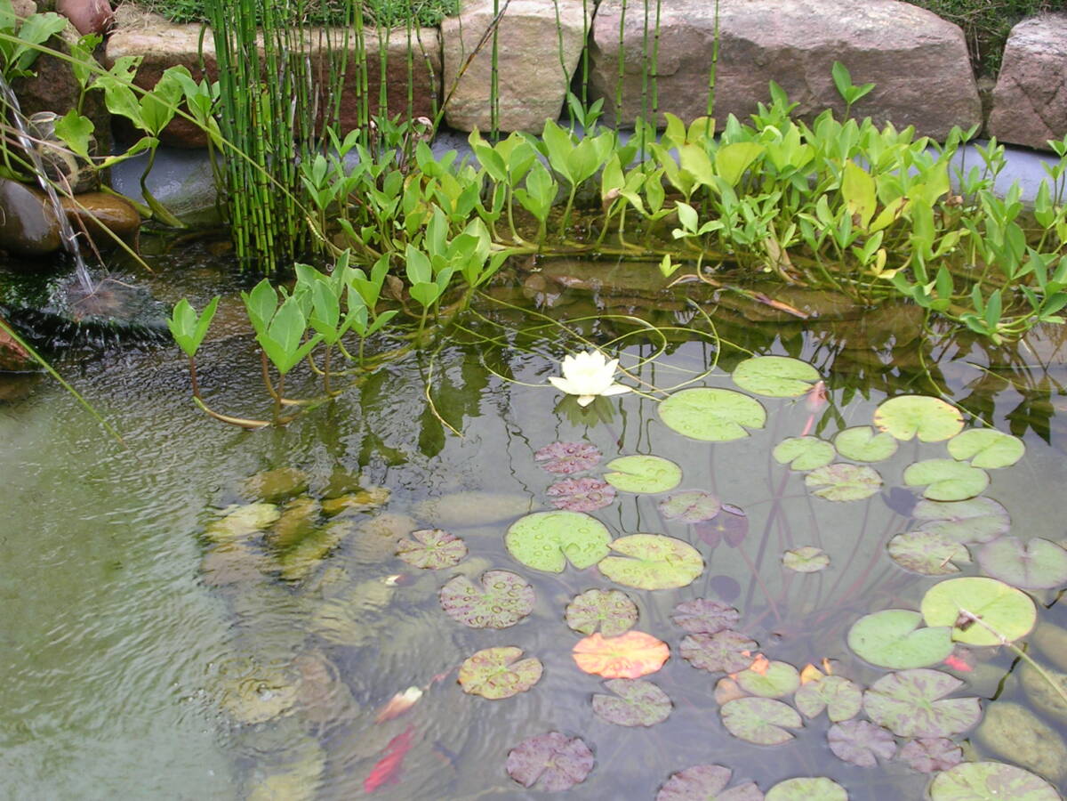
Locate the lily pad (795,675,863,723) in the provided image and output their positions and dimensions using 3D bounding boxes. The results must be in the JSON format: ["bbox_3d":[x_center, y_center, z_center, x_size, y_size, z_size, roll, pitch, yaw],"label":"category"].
[{"bbox_3d":[0.334,0.336,2.337,0.074,0.010,0.084,7,30,11],"label":"lily pad"}]

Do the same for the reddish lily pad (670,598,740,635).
[{"bbox_3d":[0.196,0.242,2.348,0.077,0.014,0.067,-2,30,-3],"label":"reddish lily pad"}]

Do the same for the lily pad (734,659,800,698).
[{"bbox_3d":[0.266,0.317,2.357,0.077,0.012,0.075,3,29,5],"label":"lily pad"}]

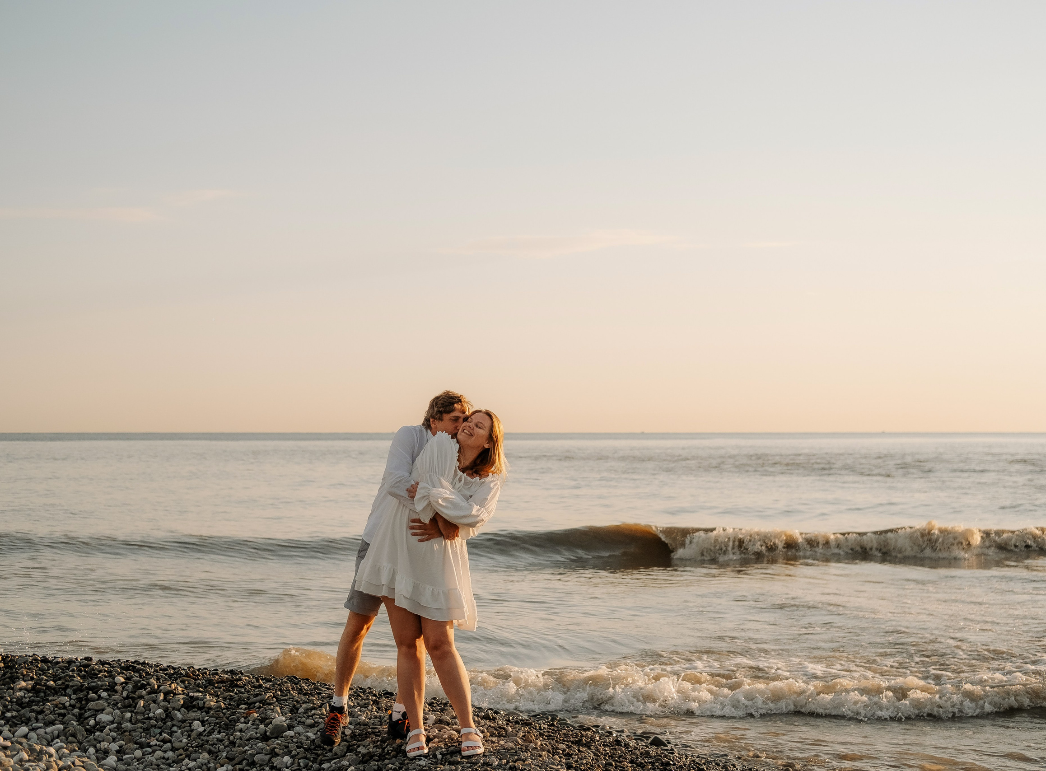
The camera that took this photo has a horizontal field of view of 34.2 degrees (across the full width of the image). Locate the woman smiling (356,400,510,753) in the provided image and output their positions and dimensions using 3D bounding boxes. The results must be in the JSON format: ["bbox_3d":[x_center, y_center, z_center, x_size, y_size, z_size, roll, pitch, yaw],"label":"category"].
[{"bbox_3d":[-0.430,0.890,7.750,0.670,1.570,0.500,0,-2,7],"label":"woman smiling"}]

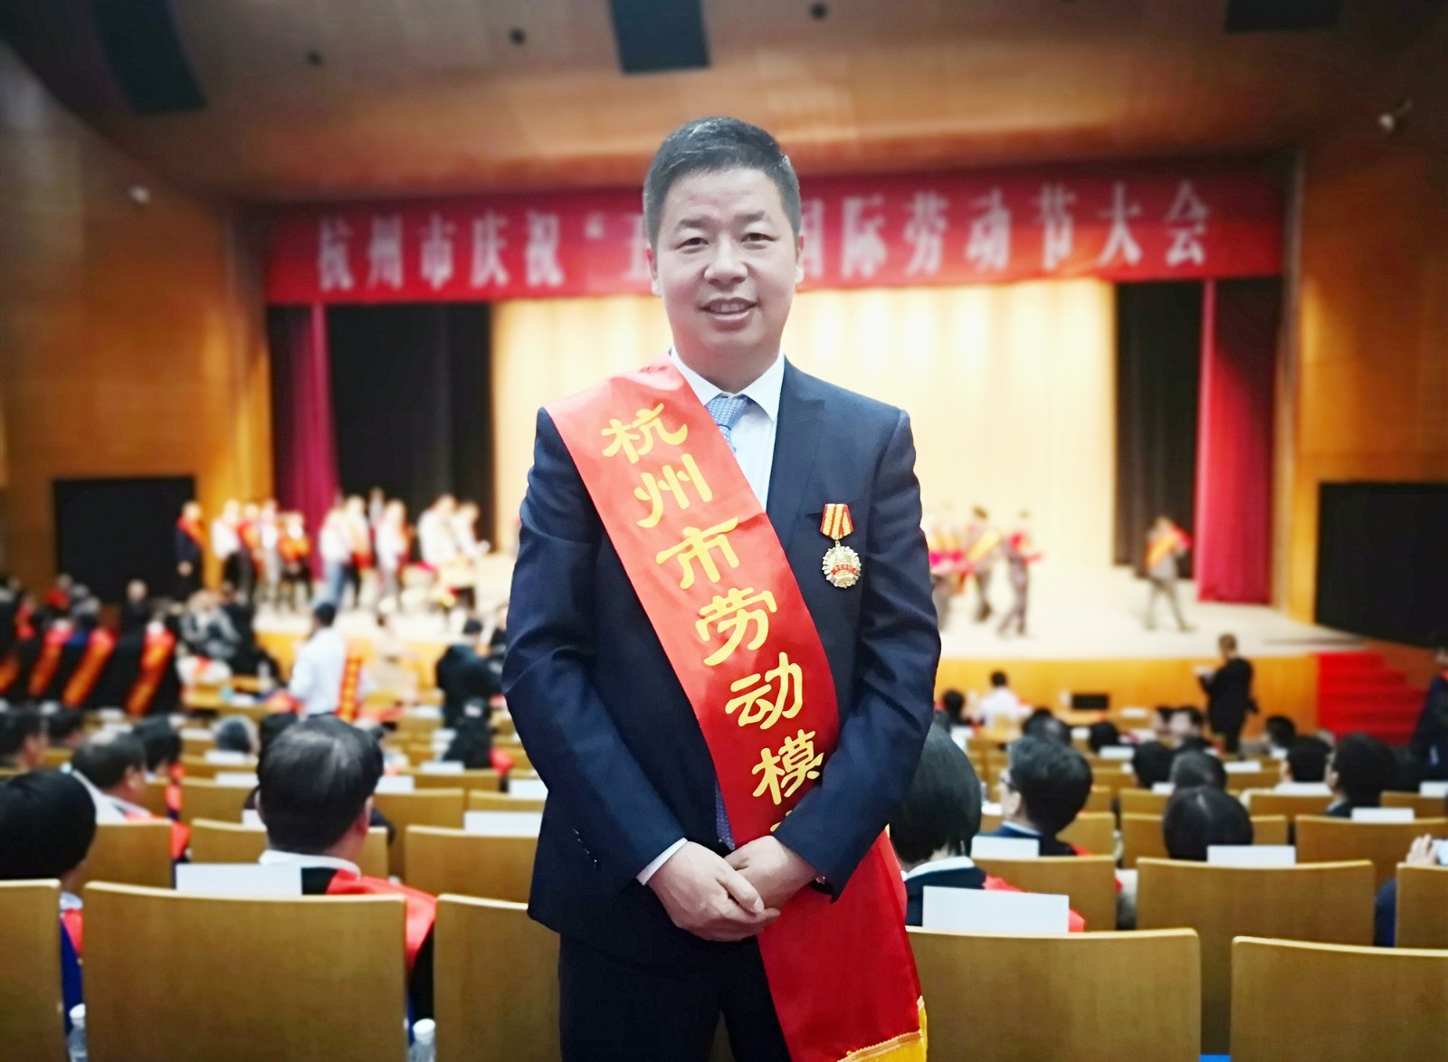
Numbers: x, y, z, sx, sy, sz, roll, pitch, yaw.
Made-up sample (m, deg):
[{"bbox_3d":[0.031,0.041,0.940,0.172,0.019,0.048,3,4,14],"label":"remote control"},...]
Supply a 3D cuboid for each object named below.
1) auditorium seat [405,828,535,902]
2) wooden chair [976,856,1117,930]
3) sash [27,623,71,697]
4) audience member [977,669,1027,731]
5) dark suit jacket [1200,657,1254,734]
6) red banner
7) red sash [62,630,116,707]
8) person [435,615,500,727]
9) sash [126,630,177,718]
[{"bbox_3d":[-0.448,1.130,2.894,0.530,0.930,0.600,0,5,7],"label":"auditorium seat"},{"bbox_3d":[0.625,1.136,2.770,0.530,0.930,0.600,0,5,7],"label":"wooden chair"},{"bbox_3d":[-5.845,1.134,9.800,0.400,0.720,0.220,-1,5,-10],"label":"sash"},{"bbox_3d":[2.859,2.062,11.776,0.500,1.280,0.700,0,5,4],"label":"audience member"},{"bbox_3d":[5.087,1.661,11.400,0.360,0.780,0.500,3,6,35],"label":"dark suit jacket"},{"bbox_3d":[0.244,-4.887,19.000,17.100,1.800,0.100,0,5,8],"label":"red banner"},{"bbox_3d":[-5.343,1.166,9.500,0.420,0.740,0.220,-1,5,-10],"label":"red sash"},{"bbox_3d":[-2.082,1.542,9.275,0.500,1.680,0.520,-5,7,-45],"label":"person"},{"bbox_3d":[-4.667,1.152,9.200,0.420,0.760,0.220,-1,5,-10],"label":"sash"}]

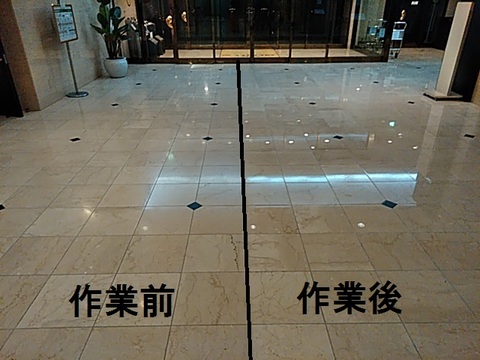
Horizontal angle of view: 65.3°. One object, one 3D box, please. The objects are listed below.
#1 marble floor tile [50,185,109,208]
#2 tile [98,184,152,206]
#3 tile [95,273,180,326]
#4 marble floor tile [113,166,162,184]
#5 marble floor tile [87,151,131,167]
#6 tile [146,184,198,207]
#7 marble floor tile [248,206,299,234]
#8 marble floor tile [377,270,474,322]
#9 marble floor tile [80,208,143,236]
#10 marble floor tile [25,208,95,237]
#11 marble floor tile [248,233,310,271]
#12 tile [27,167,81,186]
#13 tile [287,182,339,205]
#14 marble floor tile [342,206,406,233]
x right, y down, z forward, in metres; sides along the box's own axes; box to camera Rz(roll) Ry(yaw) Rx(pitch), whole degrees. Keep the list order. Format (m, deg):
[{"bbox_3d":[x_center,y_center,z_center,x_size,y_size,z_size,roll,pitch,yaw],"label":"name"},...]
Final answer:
[{"bbox_3d":[-1.373,0.141,3.247,0.400,0.020,0.412,-1,26,-1],"label":"marble floor tile"},{"bbox_3d":[-0.974,0.137,3.253,0.398,0.020,0.412,-1,26,-1],"label":"tile"},{"bbox_3d":[-0.550,0.669,2.111,0.397,0.016,0.413,-1,26,-1],"label":"tile"},{"bbox_3d":[-0.984,-0.043,3.636,0.400,0.020,0.416,-1,26,-1],"label":"marble floor tile"},{"bbox_3d":[-1.385,-0.220,4.004,0.398,0.020,0.412,-1,26,-1],"label":"marble floor tile"},{"bbox_3d":[-0.573,0.133,3.256,0.400,0.020,0.412,-1,26,-1],"label":"tile"},{"bbox_3d":[0.232,0.303,2.864,0.397,0.016,0.413,-1,26,-1],"label":"marble floor tile"},{"bbox_3d":[1.037,0.653,2.127,0.397,0.016,0.413,-1,26,-1],"label":"marble floor tile"},{"bbox_3d":[-0.972,0.319,2.882,0.400,0.020,0.416,-1,26,-1],"label":"marble floor tile"},{"bbox_3d":[-1.367,0.321,2.872,0.400,0.020,0.412,-1,26,-1],"label":"marble floor tile"},{"bbox_3d":[0.236,0.487,2.510,0.398,0.020,0.412,-1,26,-1],"label":"marble floor tile"},{"bbox_3d":[-1.788,-0.036,3.628,0.400,0.020,0.416,-1,26,-1],"label":"tile"},{"bbox_3d":[0.629,0.122,3.276,0.400,0.020,0.416,-1,26,-1],"label":"tile"},{"bbox_3d":[1.033,0.299,2.899,0.400,0.020,0.412,-1,26,-1],"label":"marble floor tile"}]

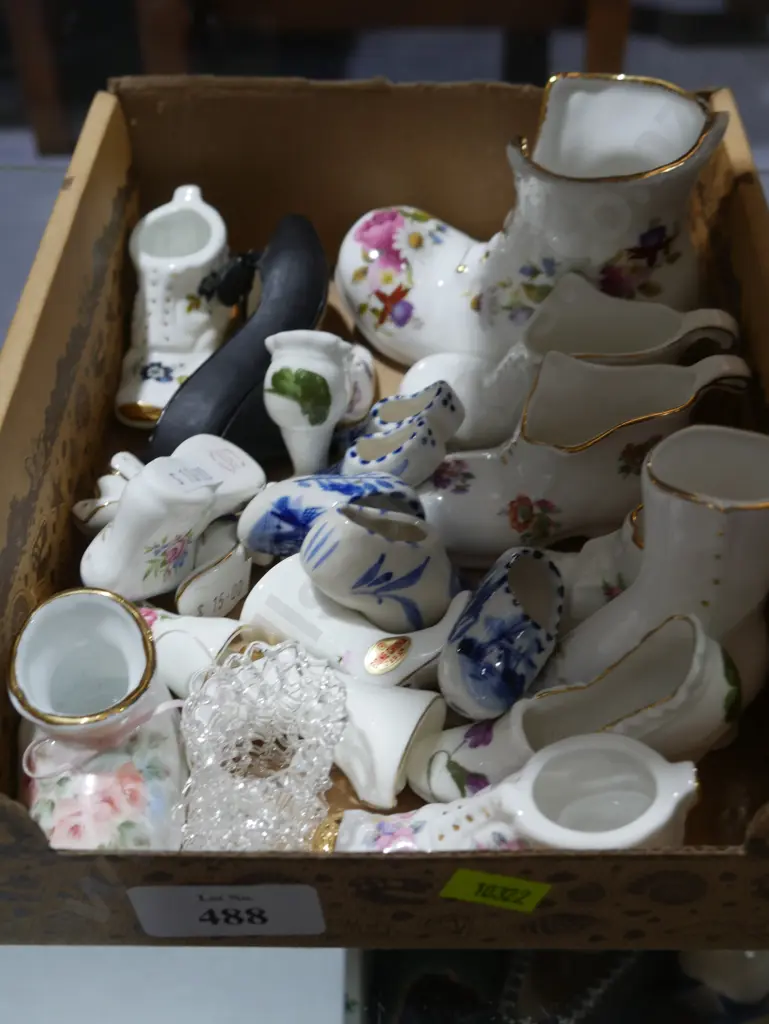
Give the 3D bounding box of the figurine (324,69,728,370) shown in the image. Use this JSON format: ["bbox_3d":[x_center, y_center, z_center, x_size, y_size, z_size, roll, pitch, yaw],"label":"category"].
[{"bbox_3d":[0.062,-0.118,0.604,0.154,0.112,0.082,4,42,4],"label":"figurine"}]

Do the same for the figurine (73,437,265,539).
[{"bbox_3d":[-0.090,-0.010,0.597,0.074,0.042,0.036,10,31,17],"label":"figurine"}]

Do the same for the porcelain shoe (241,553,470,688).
[{"bbox_3d":[-0.011,0.042,0.547,0.084,0.038,0.050,0,82,0],"label":"porcelain shoe"}]

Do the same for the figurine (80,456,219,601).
[{"bbox_3d":[-0.096,0.006,0.578,0.048,0.058,0.036,22,18,-9],"label":"figurine"}]

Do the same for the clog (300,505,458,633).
[{"bbox_3d":[-0.002,0.018,0.470,0.056,0.031,0.027,14,33,15],"label":"clog"}]

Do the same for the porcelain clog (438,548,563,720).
[{"bbox_3d":[0.038,0.041,0.469,0.030,0.031,0.064,25,49,-2],"label":"porcelain clog"}]

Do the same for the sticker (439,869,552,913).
[{"bbox_3d":[0.031,0.106,0.397,0.028,0.015,0.001,13,40,-11],"label":"sticker"}]

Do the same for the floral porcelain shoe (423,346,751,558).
[{"bbox_3d":[0.076,-0.022,0.533,0.123,0.061,0.048,-8,42,-10],"label":"floral porcelain shoe"}]

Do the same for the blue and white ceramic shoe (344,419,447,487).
[{"bbox_3d":[0.004,-0.024,0.613,0.049,0.029,0.026,-26,54,-12],"label":"blue and white ceramic shoe"}]

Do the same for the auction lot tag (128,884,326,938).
[{"bbox_3d":[-0.044,0.114,0.404,0.053,0.025,0.001,-1,41,1],"label":"auction lot tag"}]

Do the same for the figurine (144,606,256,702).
[{"bbox_3d":[-0.074,0.054,0.543,0.050,0.037,0.040,1,42,10],"label":"figurine"}]

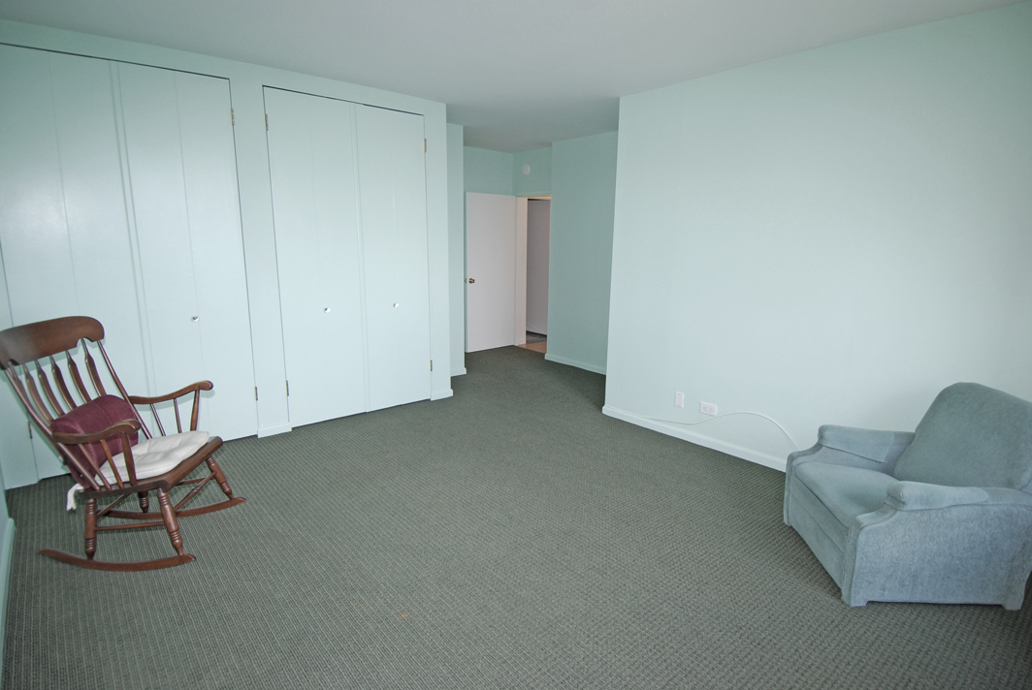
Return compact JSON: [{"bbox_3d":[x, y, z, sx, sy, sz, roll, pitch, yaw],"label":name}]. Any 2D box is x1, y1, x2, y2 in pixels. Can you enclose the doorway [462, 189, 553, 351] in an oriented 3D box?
[{"bbox_3d":[-0.007,-0.858,6.489,0.860,2.040,0.850,-10,16,-41],"label":"doorway"}]

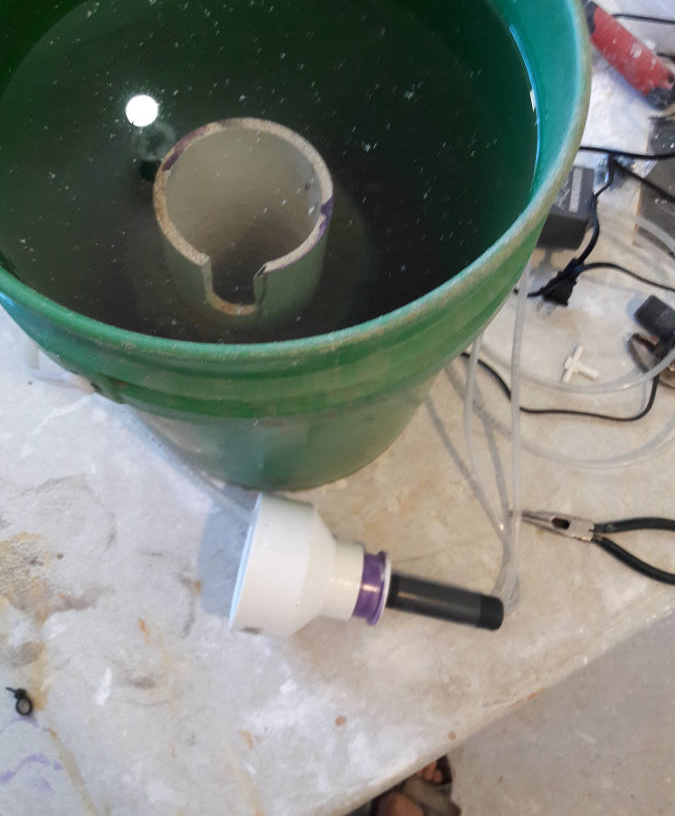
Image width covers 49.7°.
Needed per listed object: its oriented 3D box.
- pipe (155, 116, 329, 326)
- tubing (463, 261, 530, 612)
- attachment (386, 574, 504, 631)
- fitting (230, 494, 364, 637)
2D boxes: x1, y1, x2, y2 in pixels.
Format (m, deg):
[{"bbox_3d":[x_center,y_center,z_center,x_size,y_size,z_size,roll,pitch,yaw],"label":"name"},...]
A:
[{"bbox_3d":[-0.049,-0.086,0.422,0.088,0.136,0.088,2,74,-3],"label":"pipe"},{"bbox_3d":[0.124,0.025,0.567,0.055,0.140,0.240,-1,74,-3],"label":"tubing"},{"bbox_3d":[0.087,0.156,0.583,0.096,0.028,0.028,14,73,-9],"label":"attachment"},{"bbox_3d":[-0.028,0.127,0.565,0.089,0.101,0.101,14,73,-9],"label":"fitting"}]

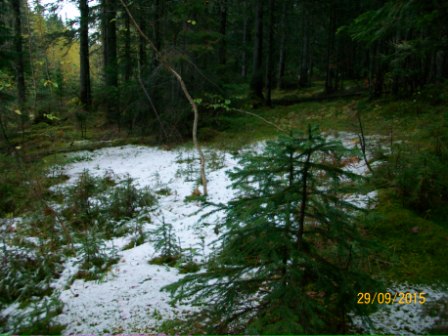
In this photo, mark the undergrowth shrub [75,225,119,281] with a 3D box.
[{"bbox_3d":[-0.936,0.619,3.039,0.310,0.430,0.310,1,11,0],"label":"undergrowth shrub"}]

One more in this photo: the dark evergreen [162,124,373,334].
[{"bbox_3d":[0.288,0.372,2.574,1.280,1.258,1.200,1,11,0],"label":"dark evergreen"}]

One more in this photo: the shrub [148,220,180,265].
[{"bbox_3d":[-0.475,0.593,3.307,0.250,0.398,0.250,1,11,0],"label":"shrub"}]

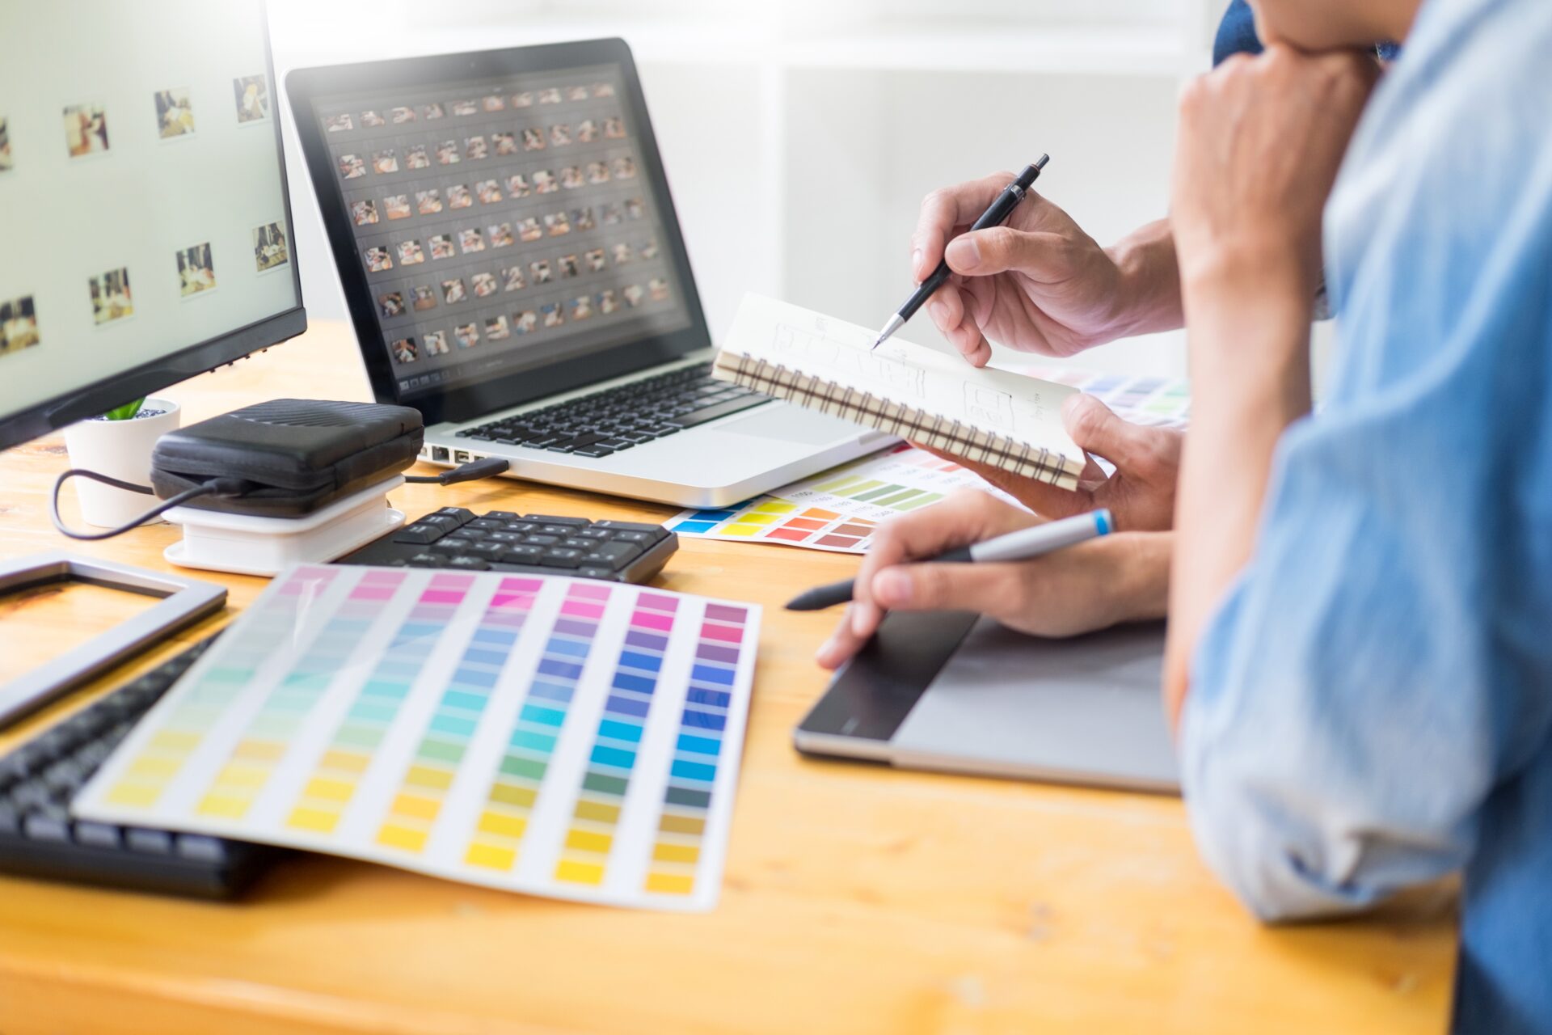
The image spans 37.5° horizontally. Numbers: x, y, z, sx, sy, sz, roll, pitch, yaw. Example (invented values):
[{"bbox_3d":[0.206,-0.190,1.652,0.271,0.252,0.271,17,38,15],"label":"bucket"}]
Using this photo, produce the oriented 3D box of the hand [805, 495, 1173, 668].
[{"bbox_3d":[0.092,0.025,0.970,0.155,0.062,0.085,-6,16,-19],"label":"hand"}]

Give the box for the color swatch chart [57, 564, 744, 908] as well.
[{"bbox_3d":[-0.116,0.069,0.870,0.210,0.014,0.297,7,16,0],"label":"color swatch chart"}]

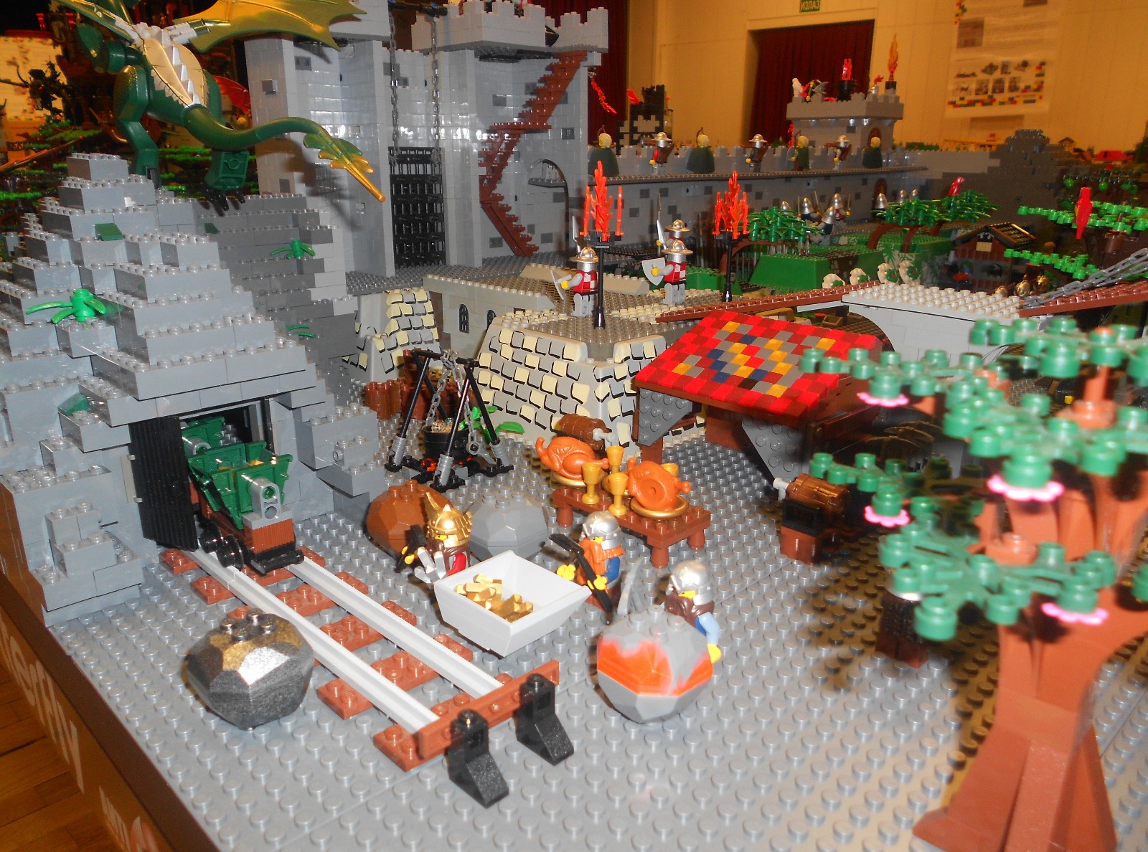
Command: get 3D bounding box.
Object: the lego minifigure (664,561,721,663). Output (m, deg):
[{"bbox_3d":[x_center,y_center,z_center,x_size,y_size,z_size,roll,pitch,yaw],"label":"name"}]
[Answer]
[{"bbox_3d":[0.038,0.062,0.284,0.017,0.036,0.024,-16,24,-42],"label":"lego minifigure"}]

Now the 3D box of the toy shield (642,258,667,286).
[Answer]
[{"bbox_3d":[0.057,-0.106,0.600,0.016,0.019,0.008,-7,13,5],"label":"toy shield"}]

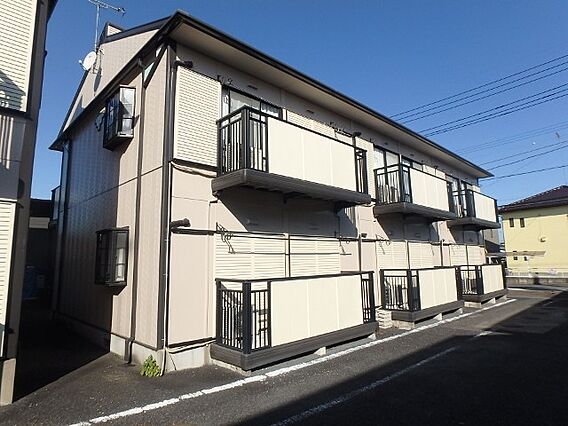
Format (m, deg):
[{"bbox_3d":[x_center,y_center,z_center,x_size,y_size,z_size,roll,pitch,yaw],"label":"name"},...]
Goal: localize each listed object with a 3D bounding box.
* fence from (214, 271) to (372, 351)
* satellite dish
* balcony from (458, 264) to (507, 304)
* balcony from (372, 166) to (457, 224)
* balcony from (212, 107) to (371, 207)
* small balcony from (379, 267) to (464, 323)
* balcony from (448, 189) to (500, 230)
[{"bbox_3d":[0.422,1.777,6.782,3.610,1.085,0.876,7,-11,-44],"label":"fence"},{"bbox_3d":[-4.783,-3.705,8.400,0.470,0.500,0.360,-4,-8,24],"label":"satellite dish"},{"bbox_3d":[8.120,2.770,14.115,3.636,1.289,0.905,7,-11,-44],"label":"balcony"},{"bbox_3d":[4.177,-0.470,10.755,3.606,1.321,0.905,7,-11,-44],"label":"balcony"},{"bbox_3d":[0.376,-0.912,7.117,3.667,1.321,0.905,7,-11,-44],"label":"balcony"},{"bbox_3d":[4.297,2.326,10.455,3.606,1.289,0.905,7,-11,-44],"label":"small balcony"},{"bbox_3d":[7.931,-0.034,14.349,3.636,1.321,0.905,7,-11,-44],"label":"balcony"}]

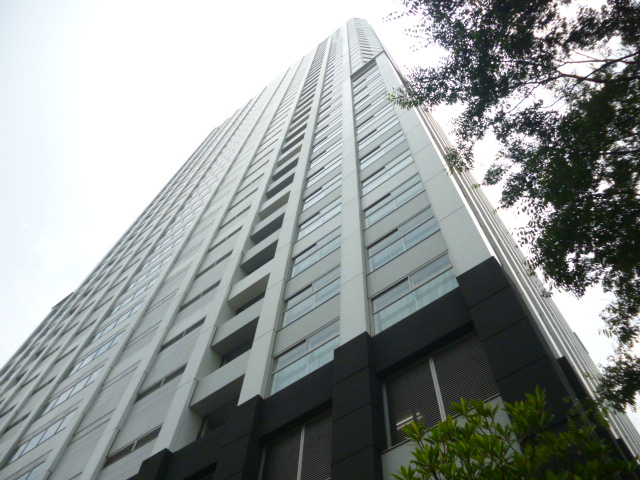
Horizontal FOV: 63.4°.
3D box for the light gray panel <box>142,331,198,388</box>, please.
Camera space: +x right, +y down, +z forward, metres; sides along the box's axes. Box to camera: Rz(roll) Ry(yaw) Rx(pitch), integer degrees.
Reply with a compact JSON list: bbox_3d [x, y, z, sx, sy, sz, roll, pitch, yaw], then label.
[{"bbox_3d":[-6.767,5.487,24.124,3.487,2.748,0.200,-34,-69,18],"label":"light gray panel"}]

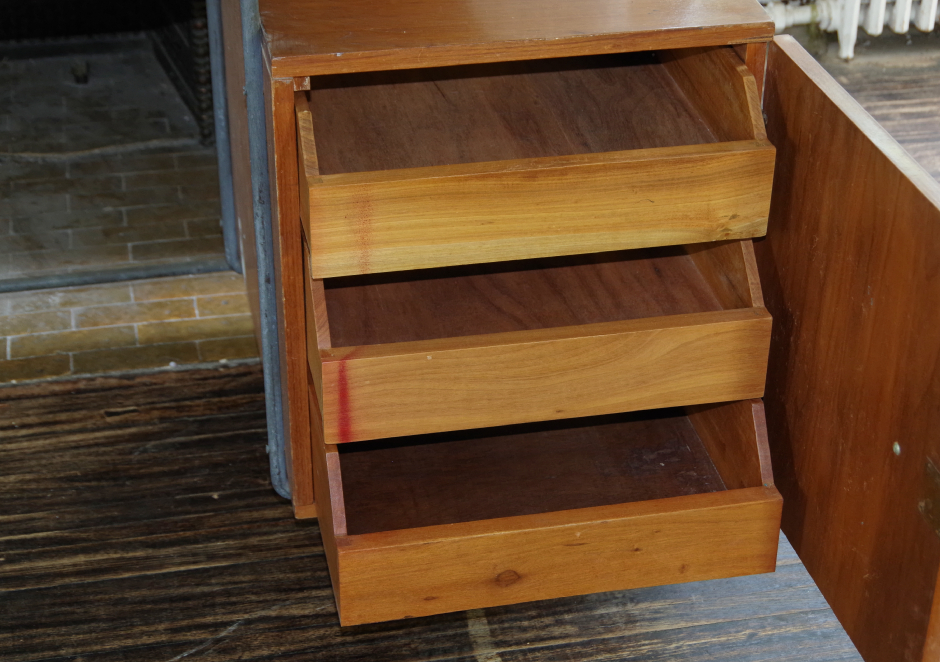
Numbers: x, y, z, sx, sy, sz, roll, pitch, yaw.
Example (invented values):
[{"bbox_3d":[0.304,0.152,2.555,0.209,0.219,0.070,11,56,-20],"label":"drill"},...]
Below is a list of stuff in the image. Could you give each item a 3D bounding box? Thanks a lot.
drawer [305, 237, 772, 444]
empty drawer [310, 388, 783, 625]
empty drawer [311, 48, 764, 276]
[{"bbox_3d":[0.029,-0.101,2.037,0.425,0.150,0.470,-6,32,-10],"label":"drawer"},{"bbox_3d":[0.043,0.071,2.060,0.425,0.149,0.470,-6,32,-10],"label":"empty drawer"},{"bbox_3d":[0.023,-0.244,1.985,0.425,0.131,0.470,-6,32,-10],"label":"empty drawer"}]

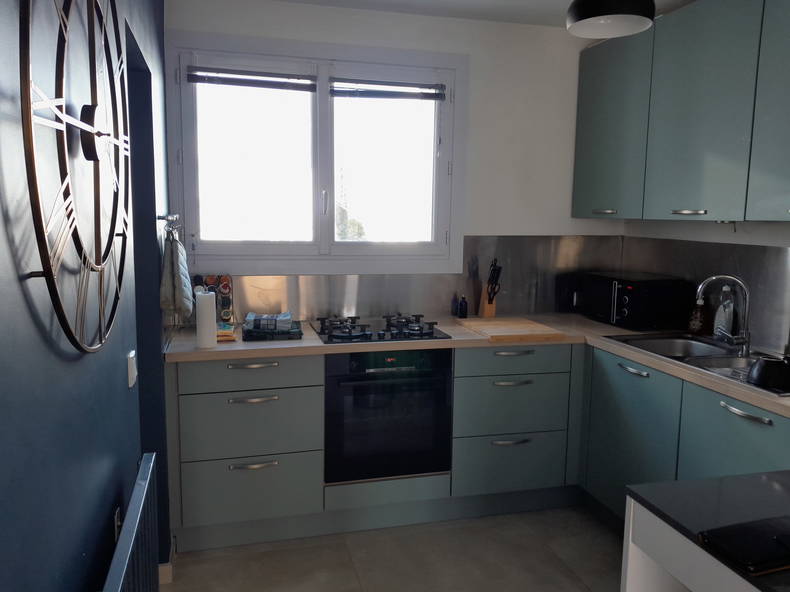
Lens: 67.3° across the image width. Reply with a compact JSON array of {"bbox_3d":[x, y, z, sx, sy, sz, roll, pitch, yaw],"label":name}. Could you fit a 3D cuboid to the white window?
[{"bbox_3d":[-0.353,-0.688,3.077,1.517,1.155,0.090,-1,8,-15],"label":"white window"}]

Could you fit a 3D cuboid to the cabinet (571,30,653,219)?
[{"bbox_3d":[1.296,-0.873,3.163,0.353,0.928,0.622,-1,8,-15],"label":"cabinet"}]

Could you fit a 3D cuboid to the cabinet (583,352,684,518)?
[{"bbox_3d":[1.292,0.630,2.651,0.570,0.717,0.595,-1,8,-15],"label":"cabinet"}]

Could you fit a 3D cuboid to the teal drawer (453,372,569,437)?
[{"bbox_3d":[0.500,0.487,3.064,0.595,0.287,0.510,-1,8,-15],"label":"teal drawer"}]

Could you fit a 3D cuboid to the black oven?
[{"bbox_3d":[-0.087,0.505,2.929,0.596,0.588,0.570,-1,8,-15],"label":"black oven"}]

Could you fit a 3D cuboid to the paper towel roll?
[{"bbox_3d":[-0.802,0.098,2.523,0.086,0.228,0.086,-1,8,-15],"label":"paper towel roll"}]

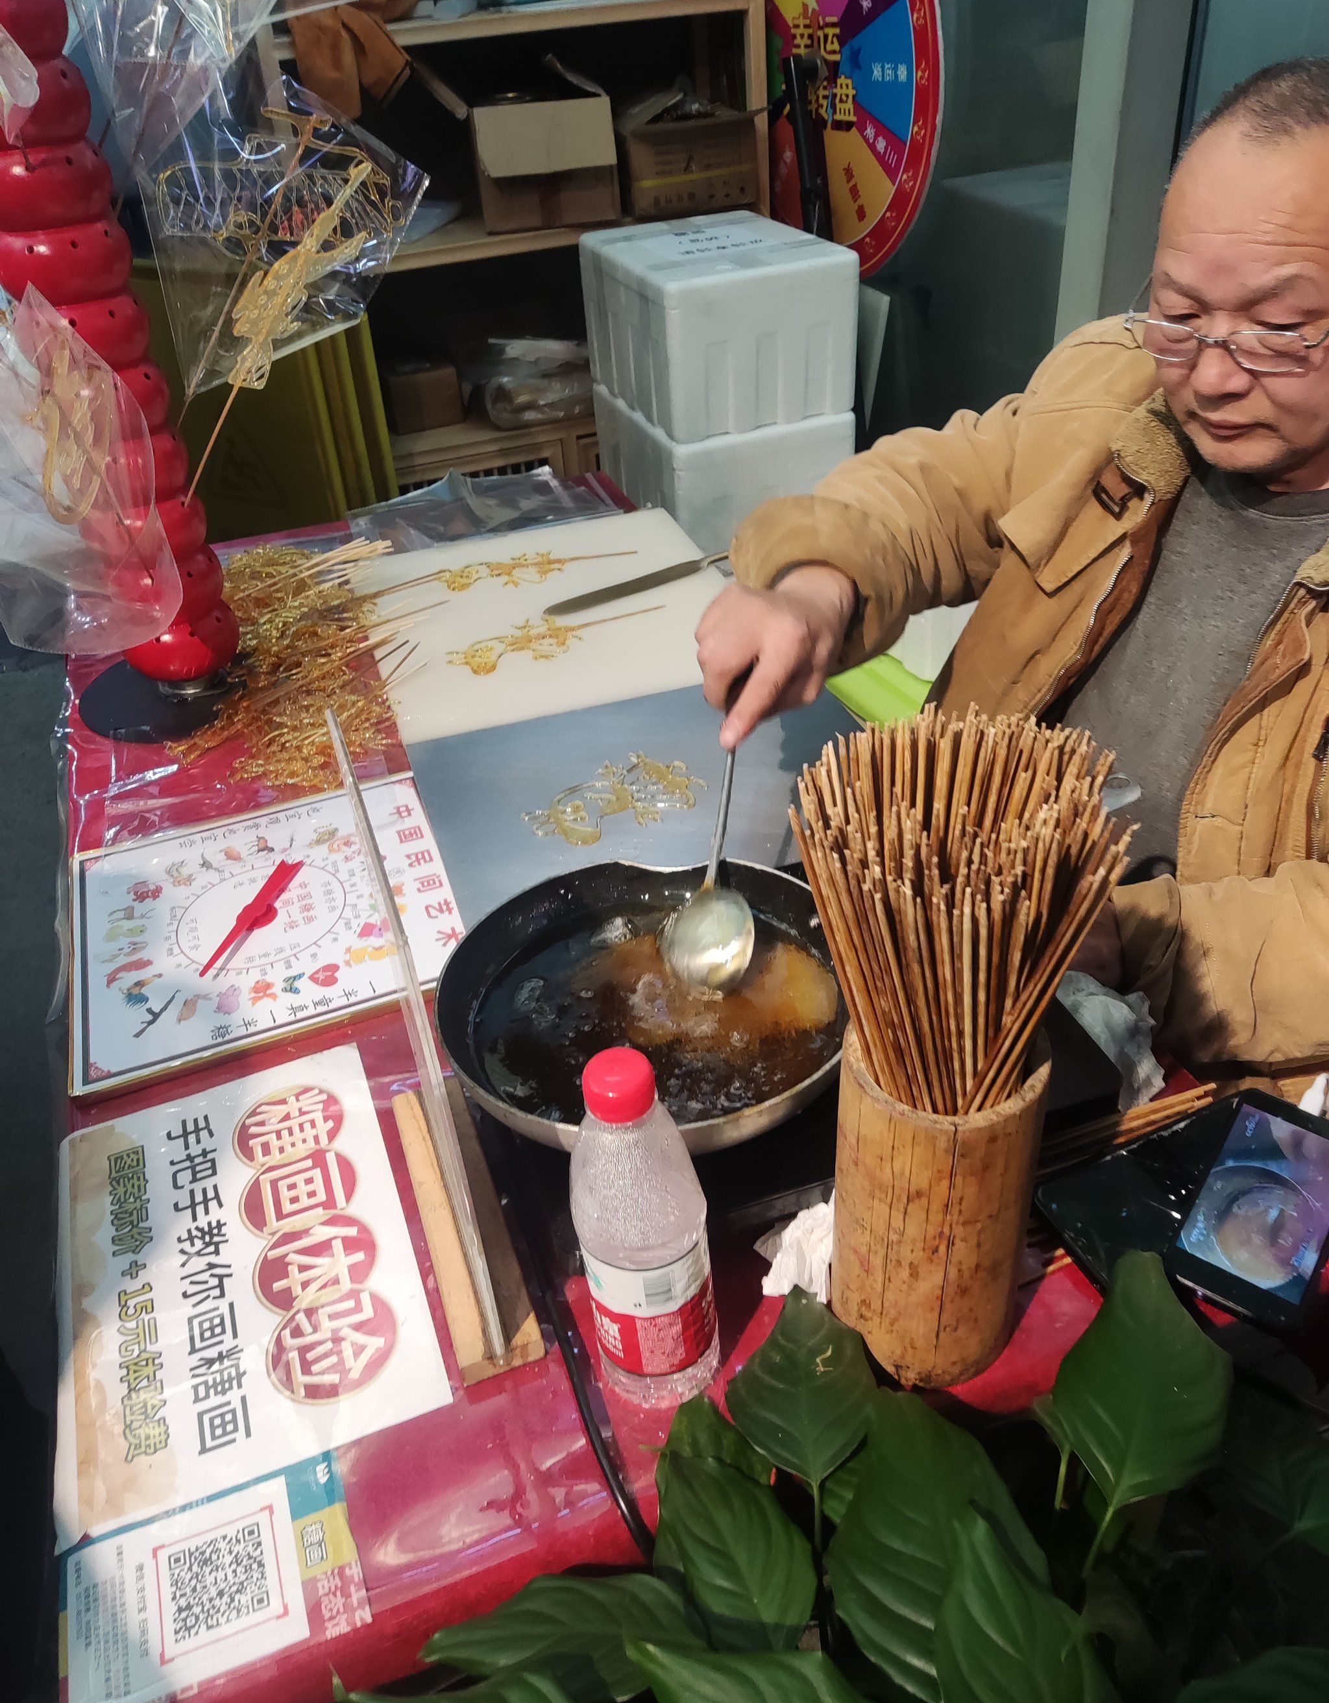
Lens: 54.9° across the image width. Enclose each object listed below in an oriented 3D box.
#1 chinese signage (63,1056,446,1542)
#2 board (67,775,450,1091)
[{"bbox_3d":[-0.259,0.243,0.772,0.204,0.012,0.298,-16,36,-14],"label":"chinese signage"},{"bbox_3d":[-0.325,0.046,1.039,0.300,0.025,0.304,-15,36,-14],"label":"board"}]

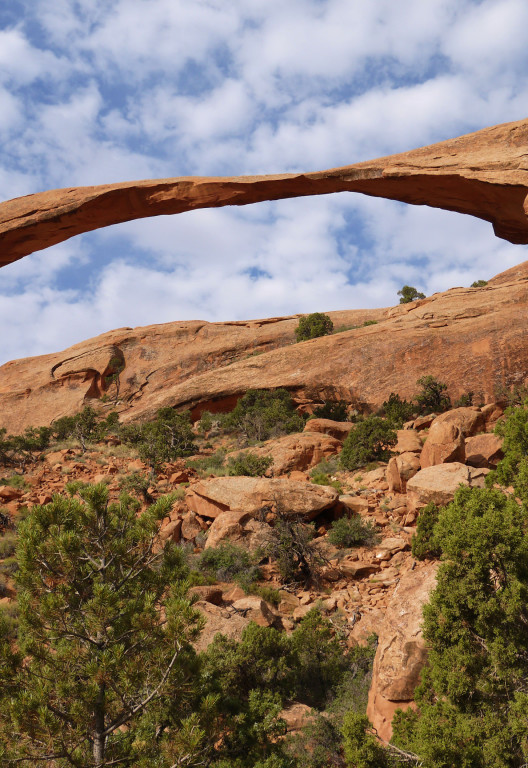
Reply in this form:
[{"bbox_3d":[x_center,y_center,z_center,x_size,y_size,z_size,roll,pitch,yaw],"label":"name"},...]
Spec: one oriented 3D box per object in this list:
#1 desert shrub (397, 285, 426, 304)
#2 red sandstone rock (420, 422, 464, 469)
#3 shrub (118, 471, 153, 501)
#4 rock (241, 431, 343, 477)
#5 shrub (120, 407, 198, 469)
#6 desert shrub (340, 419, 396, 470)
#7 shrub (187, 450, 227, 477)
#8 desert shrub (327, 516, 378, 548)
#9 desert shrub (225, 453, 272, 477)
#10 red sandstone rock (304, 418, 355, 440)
[{"bbox_3d":[19.588,-11.886,110.000,3.980,2.580,3.390,-2,-11,10],"label":"desert shrub"},{"bbox_3d":[13.929,4.826,65.000,3.610,3.500,3.070,0,-11,0],"label":"red sandstone rock"},{"bbox_3d":[-9.463,7.475,61.000,2.500,2.140,2.250,2,-11,-9],"label":"shrub"},{"bbox_3d":[2.191,5.538,66.000,8.130,3.560,4.880,0,-11,0],"label":"rock"},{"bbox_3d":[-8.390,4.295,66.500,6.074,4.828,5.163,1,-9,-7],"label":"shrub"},{"bbox_3d":[8.372,4.813,67.000,4.690,4.240,4.220,-1,-11,7],"label":"desert shrub"},{"bbox_3d":[-4.269,5.829,61.500,2.881,2.017,2.449,1,-9,-4],"label":"shrub"},{"bbox_3d":[5.556,9.323,52.000,3.260,1.950,2.770,-1,-11,6],"label":"desert shrub"},{"bbox_3d":[-1.160,6.026,62.000,3.590,1.740,2.870,0,-11,-1],"label":"desert shrub"},{"bbox_3d":[5.615,3.900,71.000,4.157,1.829,3.118,-1,-9,4],"label":"red sandstone rock"}]

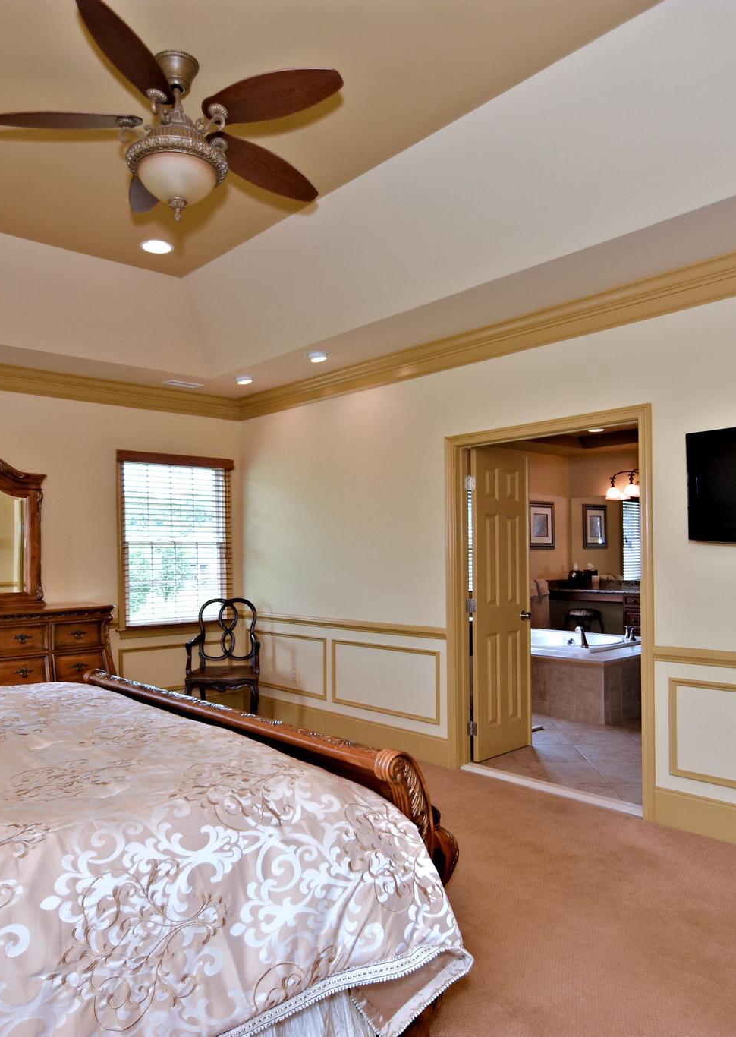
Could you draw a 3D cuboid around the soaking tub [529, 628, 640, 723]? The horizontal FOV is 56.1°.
[{"bbox_3d":[1.740,1.440,6.650,1.800,0.570,1.450,-2,-2,44],"label":"soaking tub"}]

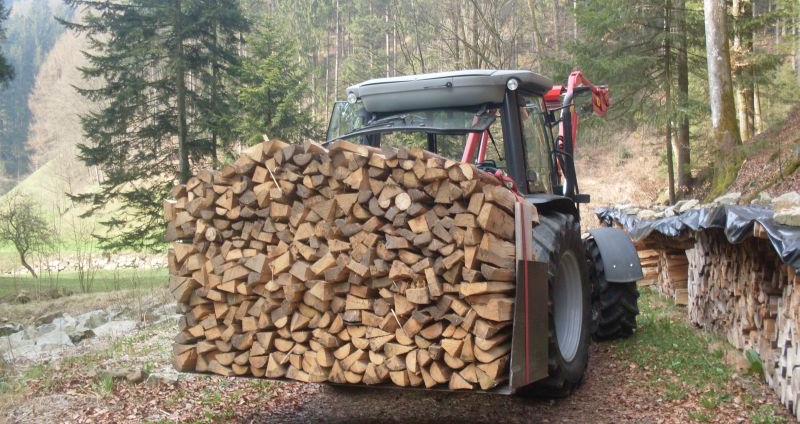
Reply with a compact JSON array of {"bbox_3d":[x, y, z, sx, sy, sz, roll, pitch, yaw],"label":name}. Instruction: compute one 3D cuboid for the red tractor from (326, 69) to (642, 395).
[{"bbox_3d":[1.058,0.099,8.853,2.200,2.720,4.300,-1,2,26],"label":"red tractor"}]

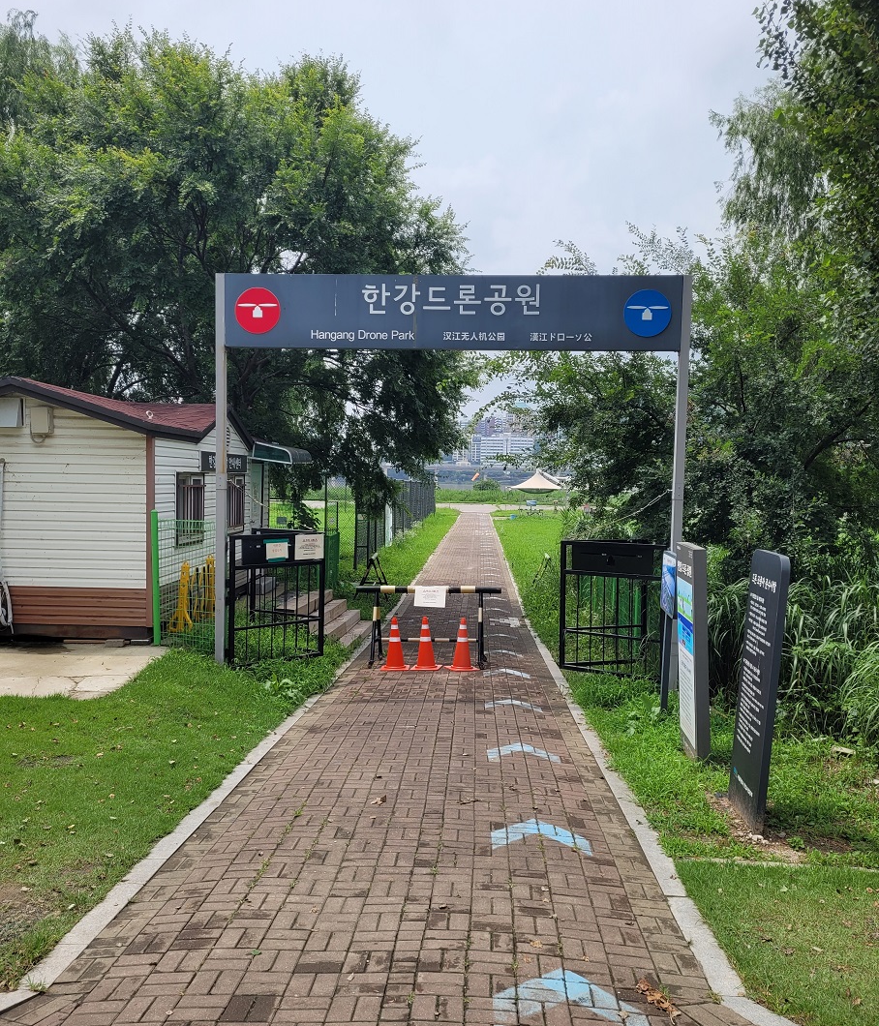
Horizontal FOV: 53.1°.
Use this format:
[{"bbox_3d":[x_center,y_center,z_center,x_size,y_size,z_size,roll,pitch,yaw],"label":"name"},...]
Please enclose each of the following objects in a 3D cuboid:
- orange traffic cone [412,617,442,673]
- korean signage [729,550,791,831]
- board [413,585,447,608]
[{"bbox_3d":[-0.166,1.740,11.805,0.365,0.700,0.365,1,3,10],"label":"orange traffic cone"},{"bbox_3d":[2.100,1.131,5.788,0.060,1.748,0.626,5,3,4],"label":"korean signage"},{"bbox_3d":[-0.119,1.146,12.000,0.420,0.290,0.020,1,2,1],"label":"board"}]

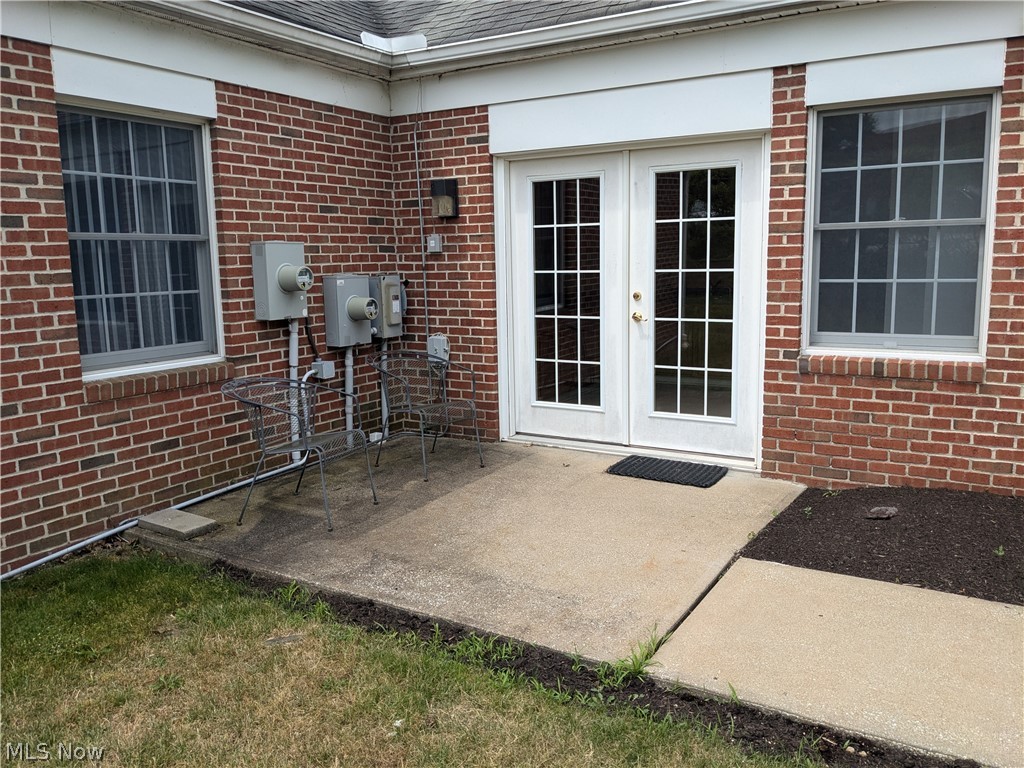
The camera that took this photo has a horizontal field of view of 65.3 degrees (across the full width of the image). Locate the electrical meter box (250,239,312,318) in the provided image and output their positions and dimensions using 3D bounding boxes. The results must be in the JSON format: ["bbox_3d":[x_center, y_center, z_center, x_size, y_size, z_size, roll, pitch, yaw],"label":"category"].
[{"bbox_3d":[-1.404,-0.650,5.045,0.295,0.482,0.335,4,10,29],"label":"electrical meter box"}]

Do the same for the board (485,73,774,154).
[{"bbox_3d":[0.698,-1.739,5.196,1.923,0.337,0.050,4,10,29],"label":"board"}]

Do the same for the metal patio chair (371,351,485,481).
[{"bbox_3d":[-0.594,0.185,5.462,0.570,0.760,0.640,-9,12,-42],"label":"metal patio chair"}]

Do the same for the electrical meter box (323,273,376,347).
[{"bbox_3d":[-1.088,-0.512,5.635,0.290,0.482,0.335,4,10,29],"label":"electrical meter box"}]

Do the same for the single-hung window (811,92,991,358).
[{"bbox_3d":[2.199,-0.876,4.589,0.973,1.454,0.100,4,10,29],"label":"single-hung window"}]

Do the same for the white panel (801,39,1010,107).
[{"bbox_3d":[2.095,-1.664,4.312,0.951,0.230,0.060,4,10,30],"label":"white panel"}]

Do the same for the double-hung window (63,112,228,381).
[{"bbox_3d":[-2.040,-0.784,4.412,0.100,1.400,0.940,4,10,29],"label":"double-hung window"}]

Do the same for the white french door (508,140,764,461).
[{"bbox_3d":[0.785,-0.561,5.481,1.787,2.025,0.090,4,10,29],"label":"white french door"}]

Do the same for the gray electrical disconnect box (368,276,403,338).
[{"bbox_3d":[-0.966,-0.588,6.092,0.150,0.461,0.227,5,11,31],"label":"gray electrical disconnect box"}]

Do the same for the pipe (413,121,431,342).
[{"bbox_3d":[-0.674,-1.135,6.040,0.035,1.647,0.040,4,10,29],"label":"pipe"}]

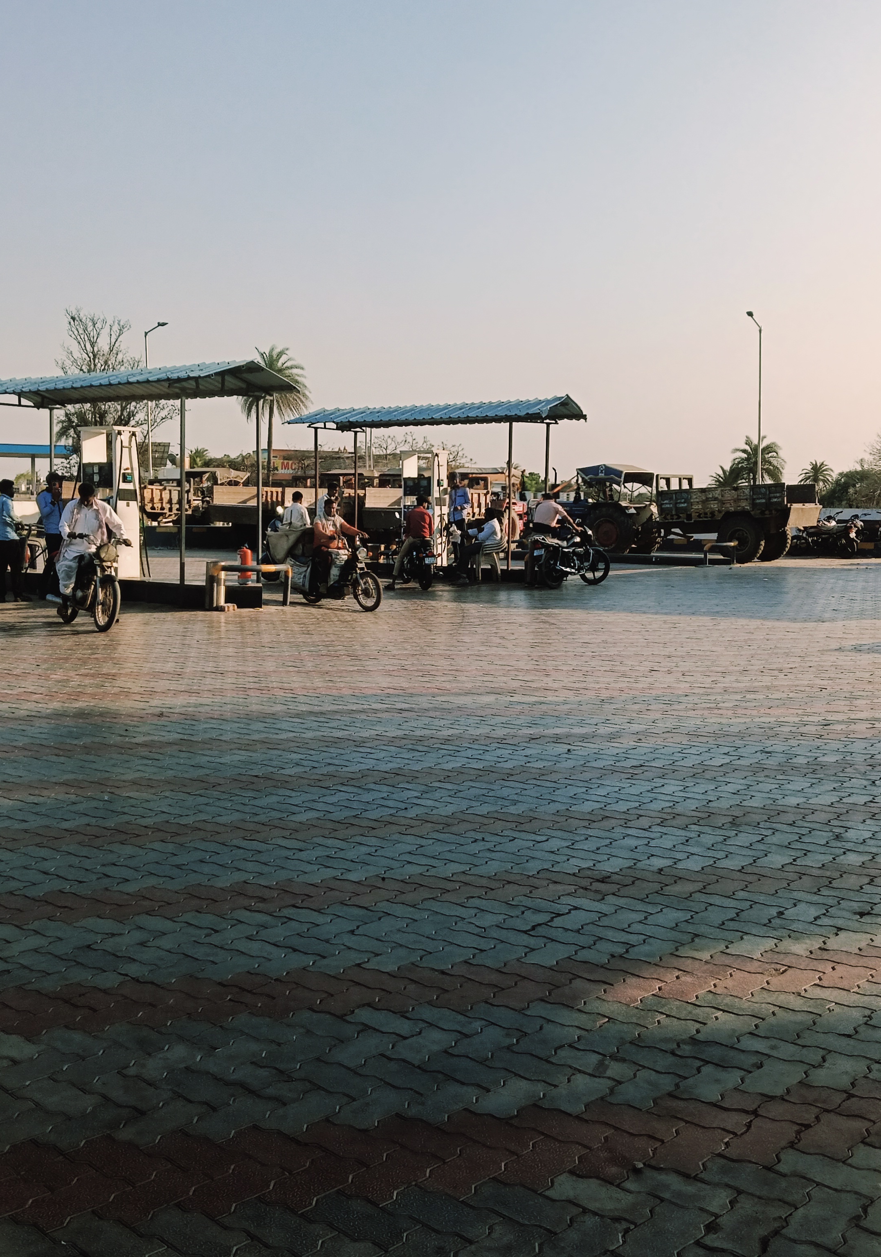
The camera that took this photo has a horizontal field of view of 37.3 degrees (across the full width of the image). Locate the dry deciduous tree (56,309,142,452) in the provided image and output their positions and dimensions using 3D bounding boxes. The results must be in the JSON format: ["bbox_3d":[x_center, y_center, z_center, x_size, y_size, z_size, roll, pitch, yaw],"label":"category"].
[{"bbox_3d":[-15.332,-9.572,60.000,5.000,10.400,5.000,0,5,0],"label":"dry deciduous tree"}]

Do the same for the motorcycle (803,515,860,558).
[{"bbox_3d":[9.707,-2.307,32.730,1.950,1.100,0.750,5,7,38],"label":"motorcycle"}]

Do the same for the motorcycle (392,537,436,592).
[{"bbox_3d":[-0.386,-1.197,21.032,0.750,1.090,2.000,-1,6,-16],"label":"motorcycle"}]

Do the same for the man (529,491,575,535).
[{"bbox_3d":[1.791,-1.422,20.700,0.580,1.480,0.750,5,7,40],"label":"man"}]

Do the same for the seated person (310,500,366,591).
[{"bbox_3d":[-1.415,-1.102,17.528,0.620,1.230,0.680,-4,7,-35],"label":"seated person"}]

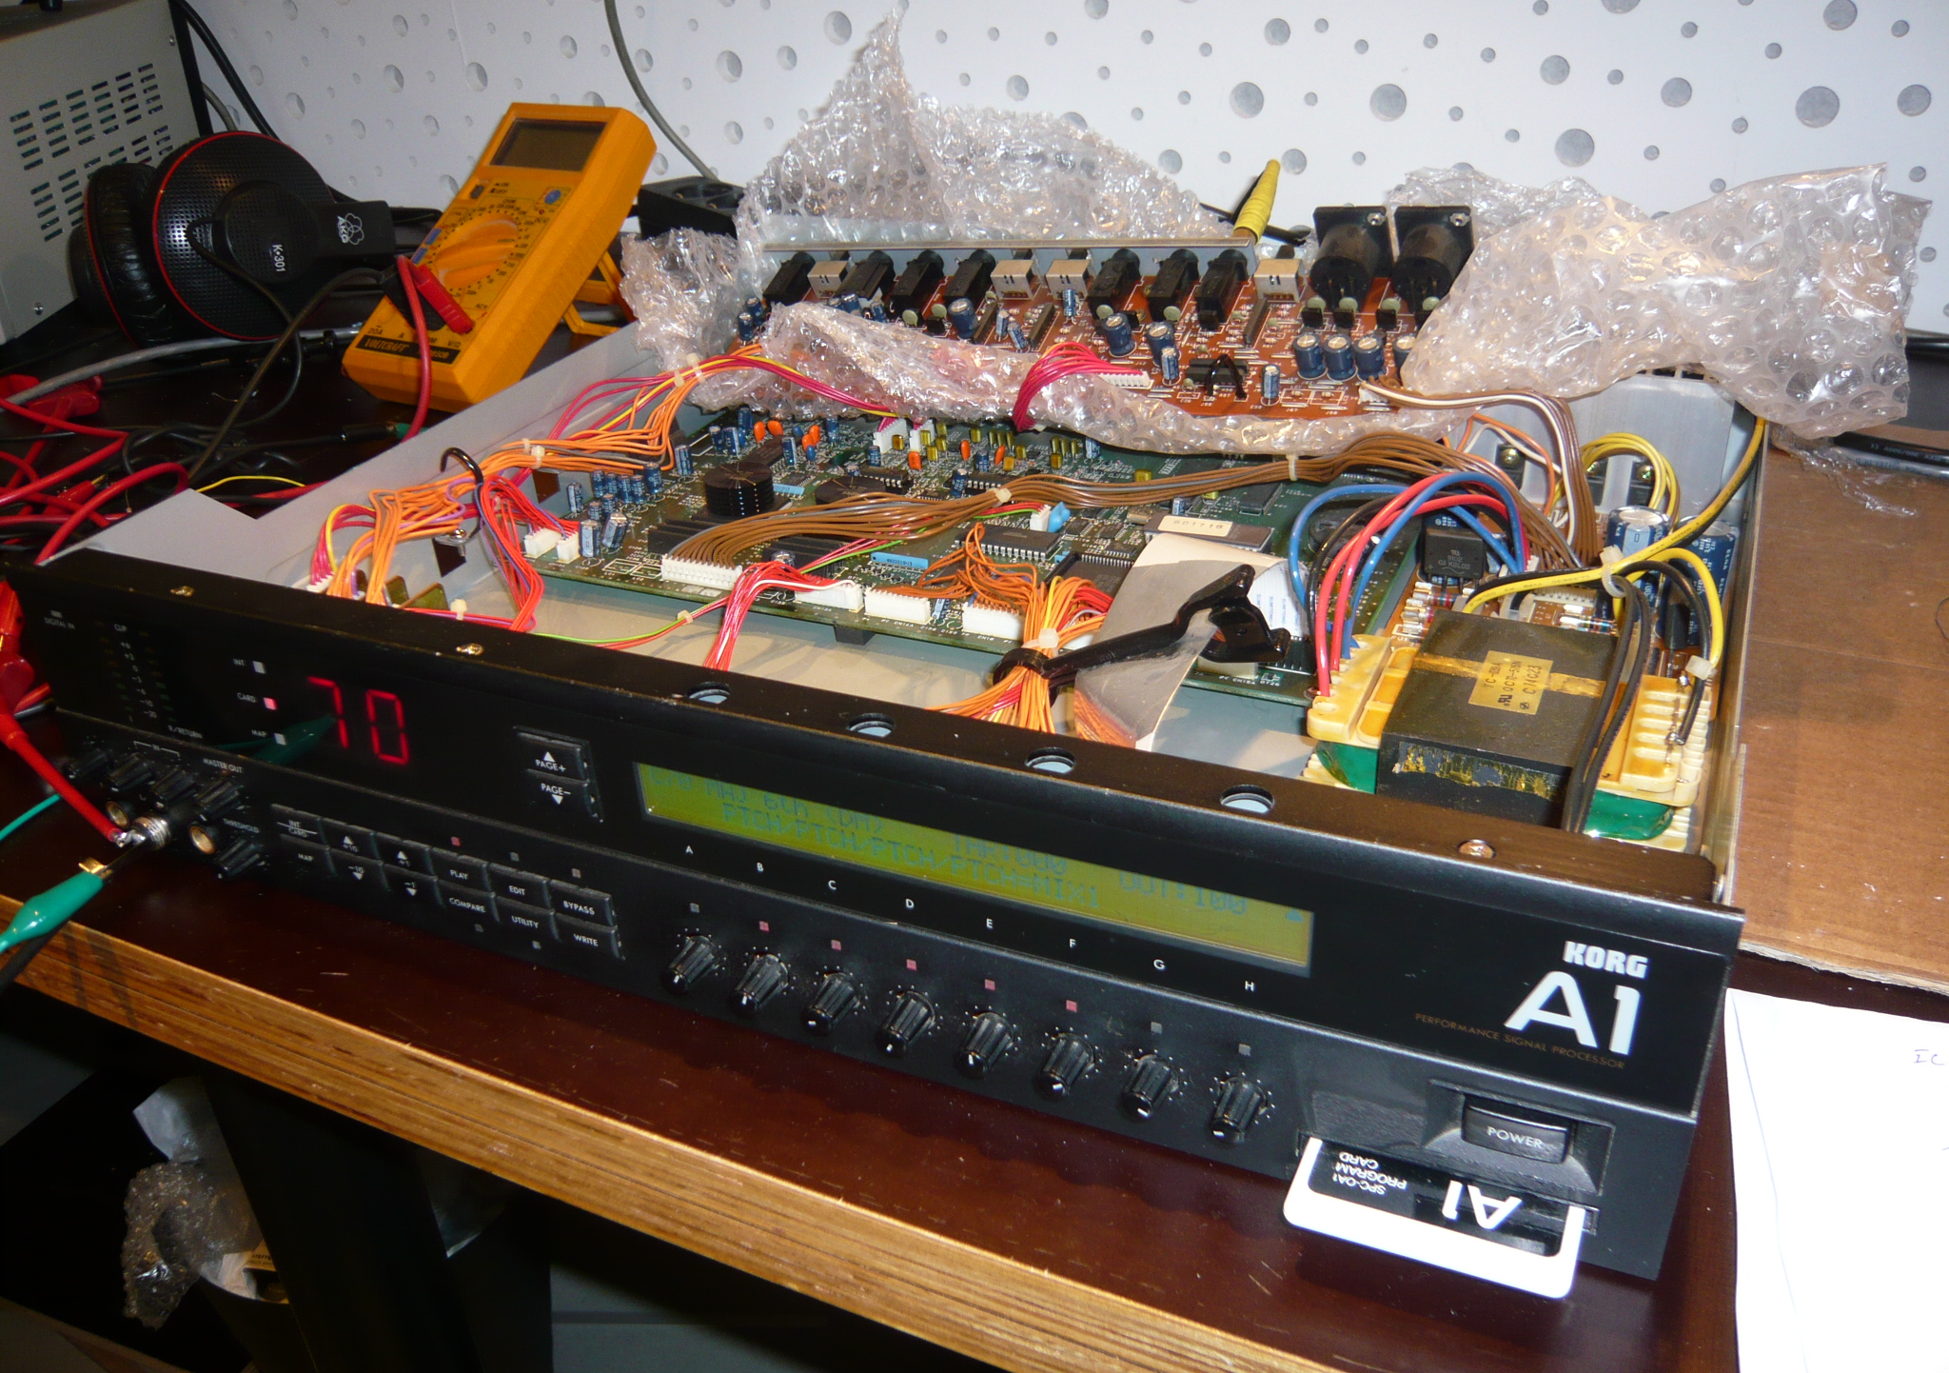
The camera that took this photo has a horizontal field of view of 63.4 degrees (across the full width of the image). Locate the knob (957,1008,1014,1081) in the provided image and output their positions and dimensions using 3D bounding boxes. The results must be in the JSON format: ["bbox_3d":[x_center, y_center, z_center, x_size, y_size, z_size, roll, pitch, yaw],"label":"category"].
[{"bbox_3d":[0.001,0.080,0.347,0.010,0.010,0.013,10,33,23],"label":"knob"}]

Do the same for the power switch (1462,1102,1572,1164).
[{"bbox_3d":[0.106,0.085,0.308,0.019,0.010,0.007,10,33,23],"label":"power switch"}]

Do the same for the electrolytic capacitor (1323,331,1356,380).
[{"bbox_3d":[0.132,-0.119,0.570,0.010,0.013,0.010,4,47,26],"label":"electrolytic capacitor"}]

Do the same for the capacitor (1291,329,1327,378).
[{"bbox_3d":[0.108,-0.107,0.508,0.008,0.012,0.008,8,54,28],"label":"capacitor"}]

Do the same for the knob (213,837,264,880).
[{"bbox_3d":[-0.201,0.047,0.430,0.010,0.010,0.011,10,33,23],"label":"knob"}]

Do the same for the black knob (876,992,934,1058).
[{"bbox_3d":[-0.016,0.077,0.355,0.010,0.010,0.013,10,33,23],"label":"black knob"}]

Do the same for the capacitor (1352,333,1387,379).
[{"bbox_3d":[0.125,-0.104,0.499,0.008,0.012,0.008,8,54,28],"label":"capacitor"}]

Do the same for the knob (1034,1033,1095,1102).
[{"bbox_3d":[0.019,0.081,0.333,0.010,0.010,0.011,10,33,23],"label":"knob"}]

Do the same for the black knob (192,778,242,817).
[{"bbox_3d":[-0.202,0.030,0.420,0.010,0.010,0.011,10,33,23],"label":"black knob"}]

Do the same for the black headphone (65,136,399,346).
[{"bbox_3d":[-0.385,-0.244,0.862,0.170,0.105,0.200,6,21,37],"label":"black headphone"}]

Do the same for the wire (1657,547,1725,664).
[{"bbox_3d":[0.180,-0.022,0.398,0.021,0.029,0.040,10,33,23],"label":"wire"}]

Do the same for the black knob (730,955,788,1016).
[{"bbox_3d":[-0.049,0.069,0.362,0.010,0.010,0.011,10,33,23],"label":"black knob"}]

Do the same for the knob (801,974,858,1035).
[{"bbox_3d":[-0.034,0.073,0.362,0.010,0.010,0.013,10,33,23],"label":"knob"}]

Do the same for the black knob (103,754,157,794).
[{"bbox_3d":[-0.232,0.024,0.433,0.010,0.010,0.011,10,33,23],"label":"black knob"}]

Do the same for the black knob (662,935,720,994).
[{"bbox_3d":[-0.068,0.067,0.377,0.010,0.010,0.013,10,33,23],"label":"black knob"}]

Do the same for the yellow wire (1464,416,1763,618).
[{"bbox_3d":[0.184,-0.040,0.438,0.090,0.048,0.032,-8,31,-8],"label":"yellow wire"}]

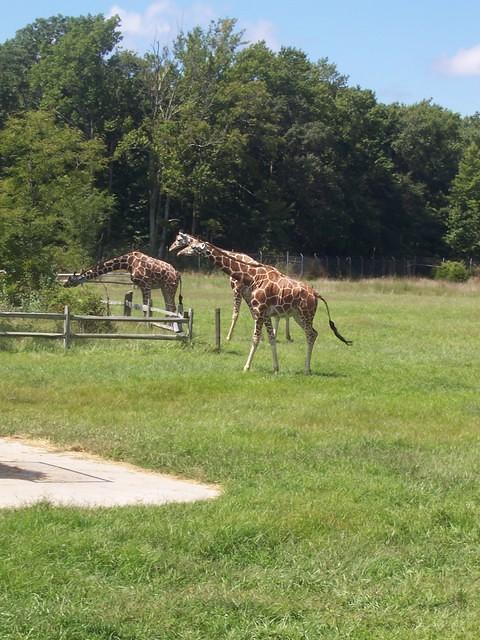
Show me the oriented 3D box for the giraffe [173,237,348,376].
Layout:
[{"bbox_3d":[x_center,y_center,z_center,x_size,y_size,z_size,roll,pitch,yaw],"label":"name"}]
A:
[{"bbox_3d":[0.469,-0.280,41.000,3.500,2.750,0.700,0,2,9],"label":"giraffe"}]

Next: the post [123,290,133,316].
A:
[{"bbox_3d":[-3.508,-0.468,64.000,0.230,0.950,0.220,0,2,0],"label":"post"}]

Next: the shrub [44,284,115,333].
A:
[{"bbox_3d":[-4.458,-0.306,57.000,1.950,1.400,1.700,0,2,0],"label":"shrub"}]

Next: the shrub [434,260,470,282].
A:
[{"bbox_3d":[16.568,-3.742,160.000,2.800,1.850,2.500,0,2,0],"label":"shrub"}]

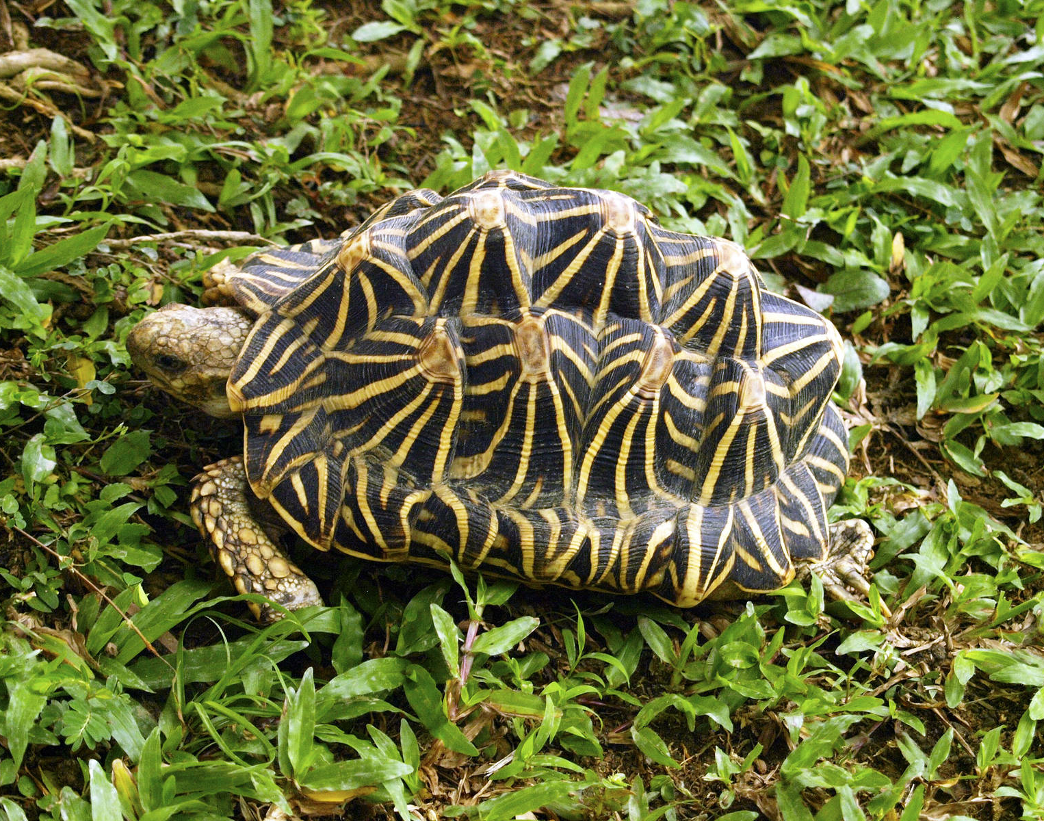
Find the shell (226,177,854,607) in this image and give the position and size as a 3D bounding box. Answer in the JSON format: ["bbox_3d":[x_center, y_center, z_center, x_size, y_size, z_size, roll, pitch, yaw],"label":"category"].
[{"bbox_3d":[0.006,-0.032,1.130,0.245,0.126,0.177,2,44,-5],"label":"shell"}]

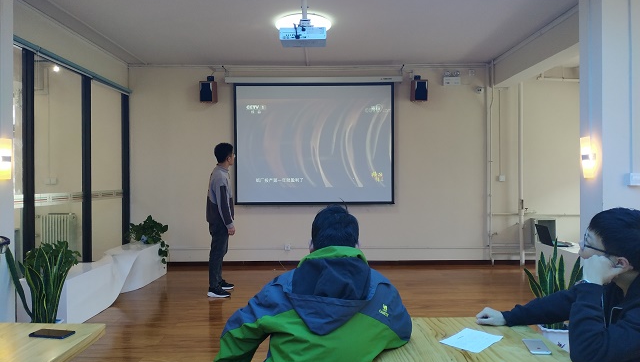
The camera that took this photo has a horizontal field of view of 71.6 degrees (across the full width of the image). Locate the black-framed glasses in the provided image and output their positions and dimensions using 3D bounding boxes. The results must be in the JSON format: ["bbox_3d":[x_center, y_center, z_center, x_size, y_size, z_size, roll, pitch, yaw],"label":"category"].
[{"bbox_3d":[1.025,0.230,1.600,0.145,0.055,0.145,-2,11,38],"label":"black-framed glasses"}]

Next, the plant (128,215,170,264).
[{"bbox_3d":[-2.460,0.845,6.400,0.560,0.640,0.470,0,0,0],"label":"plant"}]

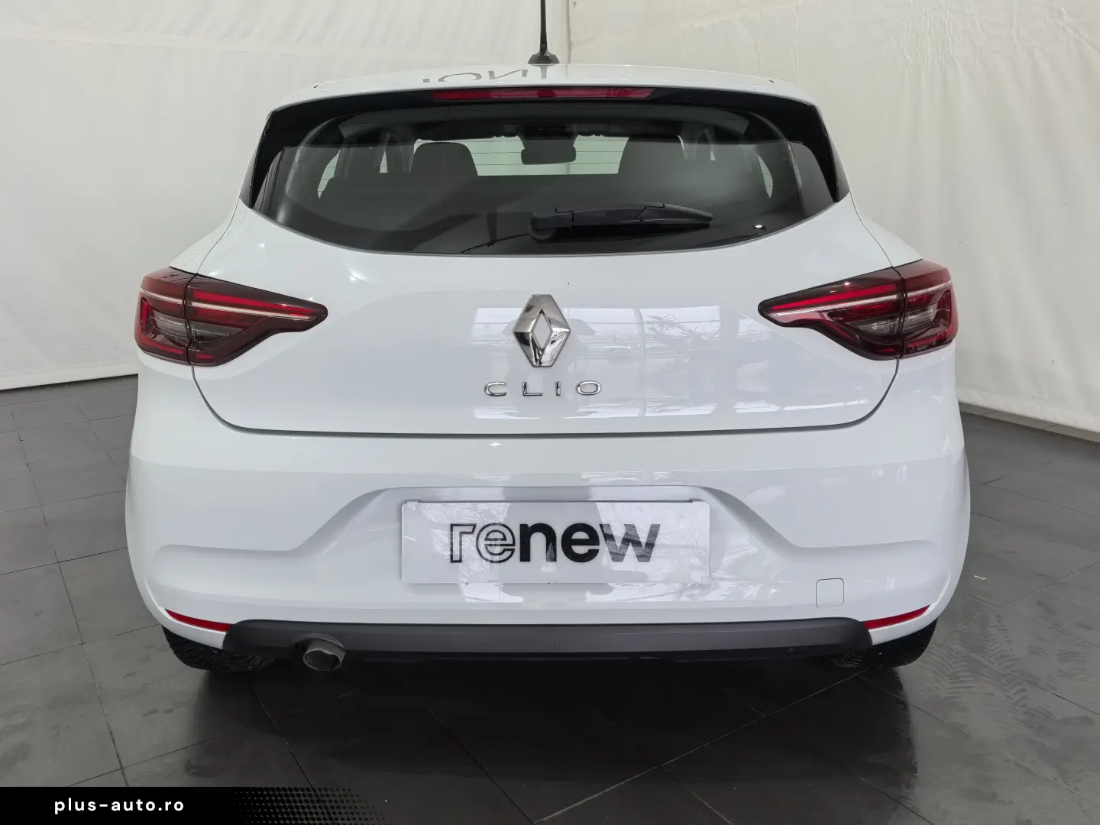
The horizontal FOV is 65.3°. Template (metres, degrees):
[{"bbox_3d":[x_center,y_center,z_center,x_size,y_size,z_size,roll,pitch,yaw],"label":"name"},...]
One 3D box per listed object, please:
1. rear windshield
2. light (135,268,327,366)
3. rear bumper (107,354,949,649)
[{"bbox_3d":[-0.010,-0.423,1.491,1.080,0.370,0.140,-1,-27,0],"label":"rear windshield"},{"bbox_3d":[-0.587,-0.173,1.505,0.430,0.165,0.270,-1,15,0],"label":"light"},{"bbox_3d":[-0.006,0.137,1.590,1.750,0.480,0.410,-1,15,0],"label":"rear bumper"}]

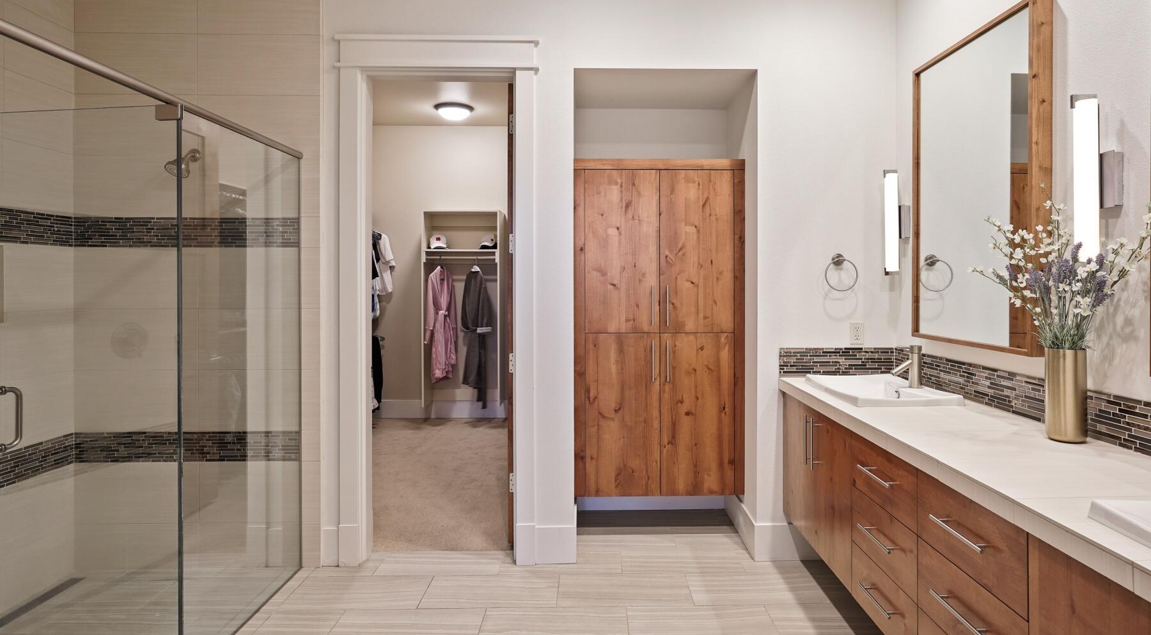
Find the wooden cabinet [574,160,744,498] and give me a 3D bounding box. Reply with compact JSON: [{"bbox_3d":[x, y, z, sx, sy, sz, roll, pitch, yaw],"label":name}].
[{"bbox_3d":[0.456,0.053,3.180,0.928,1.845,0.420,0,2,-1],"label":"wooden cabinet"}]

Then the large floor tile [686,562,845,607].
[{"bbox_3d":[0.837,1.268,2.534,0.610,0.010,0.280,0,3,-1],"label":"large floor tile"}]

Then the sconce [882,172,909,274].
[{"bbox_3d":[1.645,-0.488,2.795,0.087,0.525,0.100,0,3,1],"label":"sconce"}]

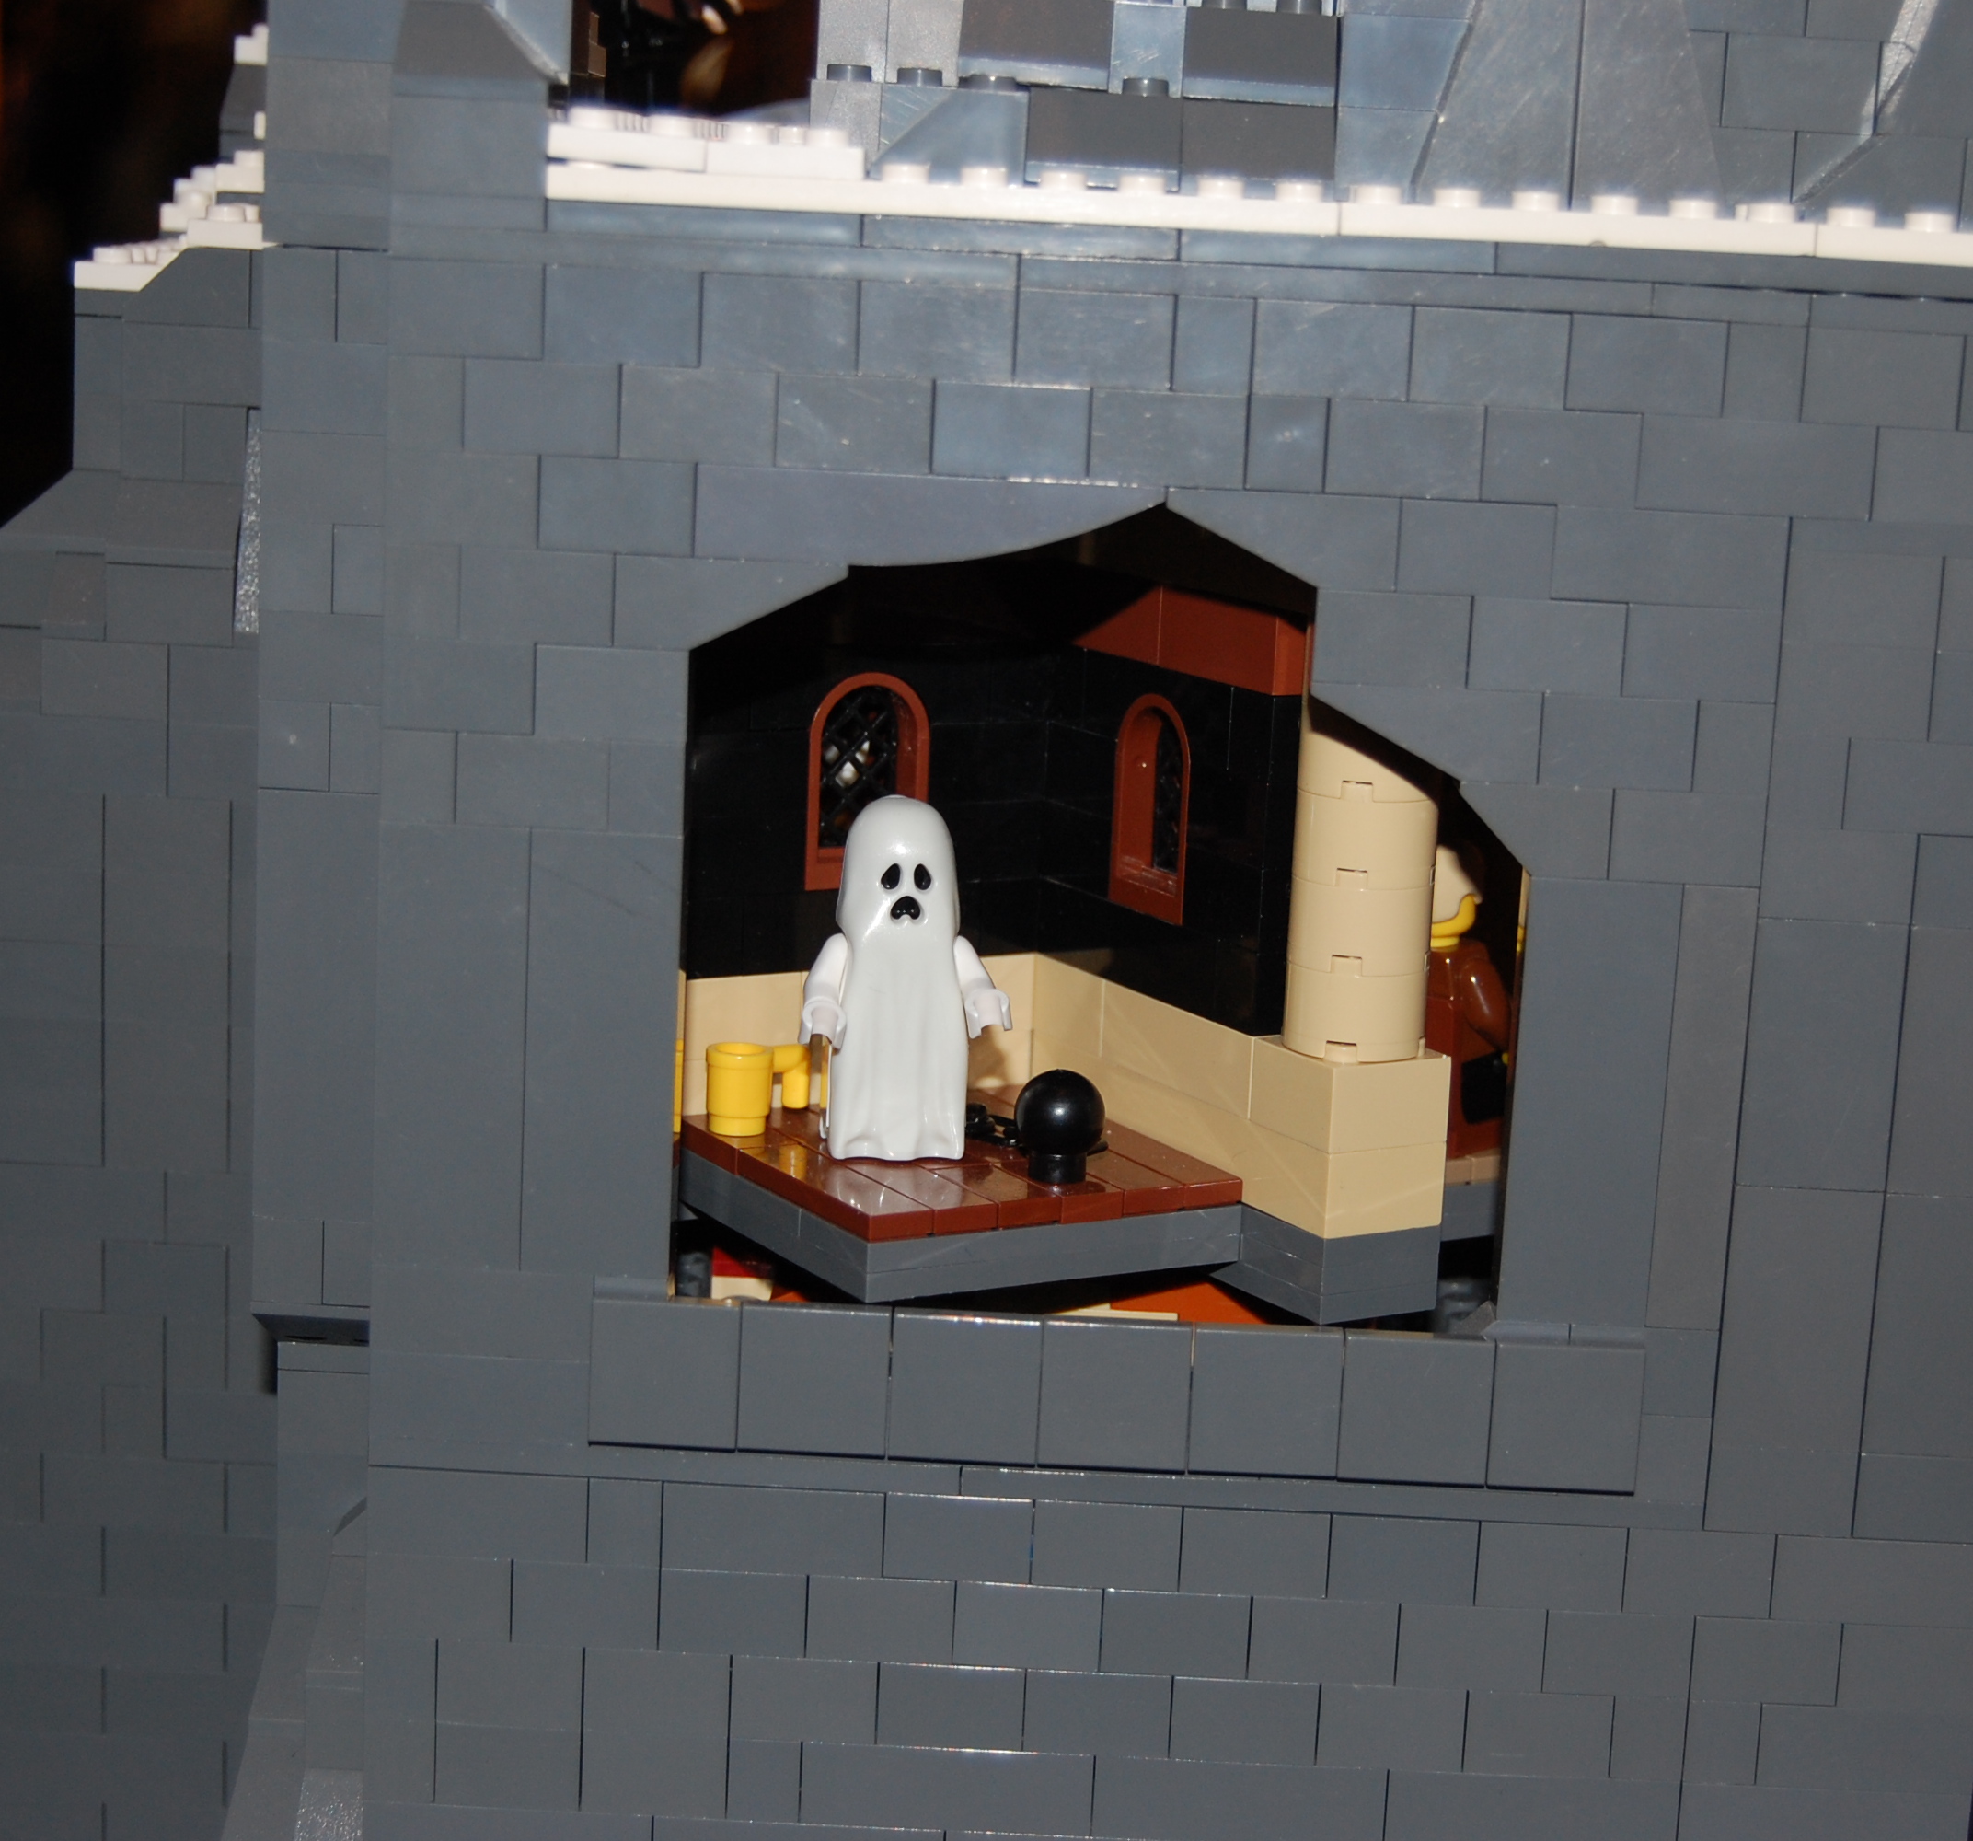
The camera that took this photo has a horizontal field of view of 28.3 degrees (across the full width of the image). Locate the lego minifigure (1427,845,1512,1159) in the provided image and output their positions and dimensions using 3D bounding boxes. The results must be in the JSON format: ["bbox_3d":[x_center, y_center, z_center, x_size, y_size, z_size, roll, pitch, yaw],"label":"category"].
[{"bbox_3d":[0.055,0.007,0.464,0.017,0.034,0.022,-4,13,-30],"label":"lego minifigure"}]

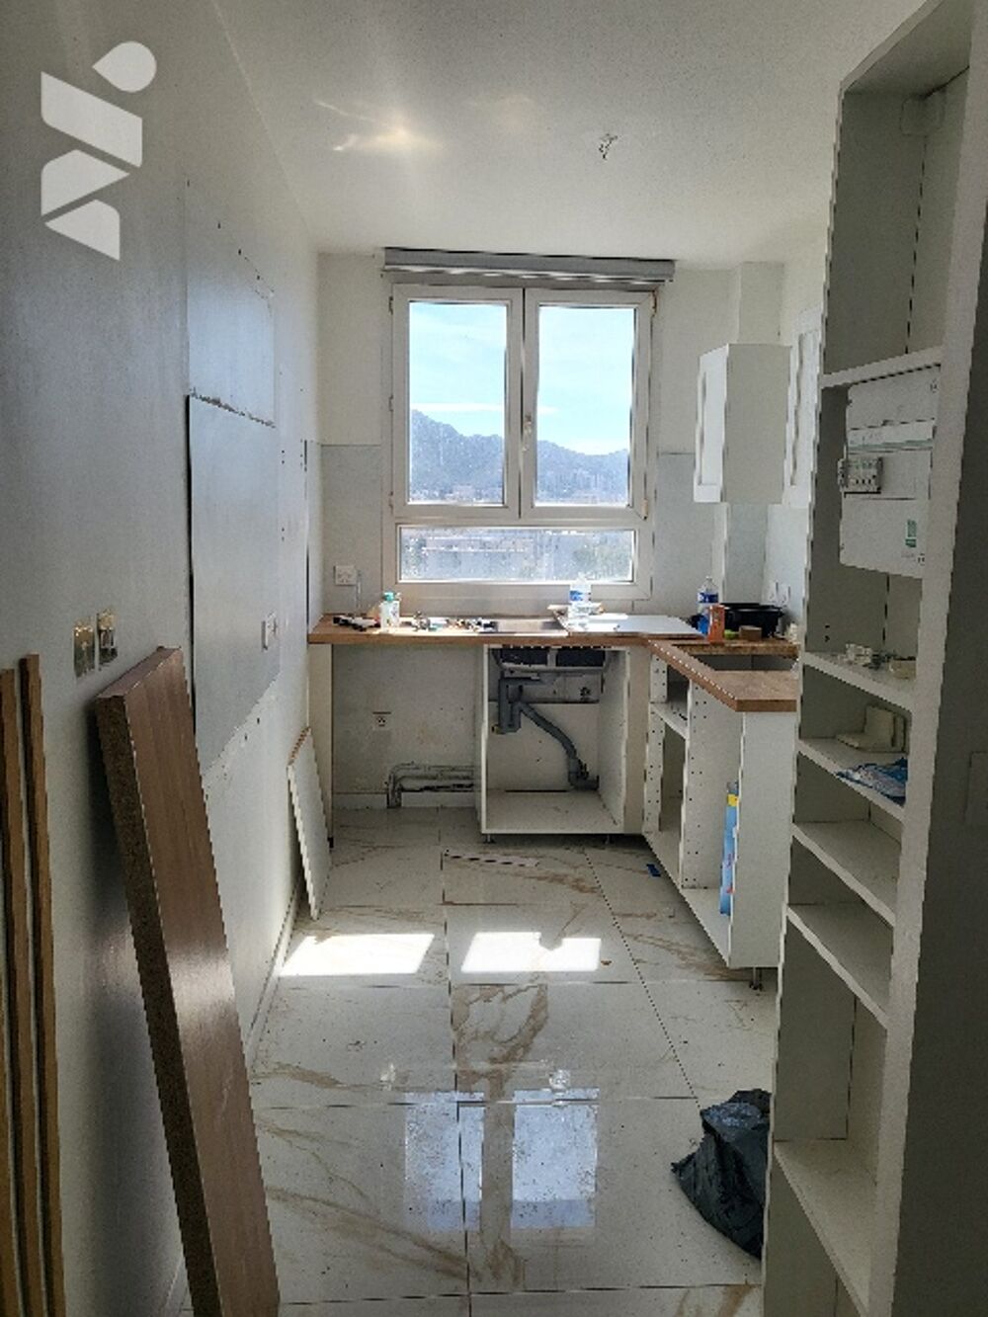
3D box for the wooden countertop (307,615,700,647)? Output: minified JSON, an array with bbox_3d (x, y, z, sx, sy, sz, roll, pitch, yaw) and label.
[{"bbox_3d":[0.067,-0.124,4.354,1.670,0.038,0.675,0,9,-4],"label":"wooden countertop"}]

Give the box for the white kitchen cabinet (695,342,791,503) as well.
[{"bbox_3d":[1.102,-0.965,4.157,0.390,0.611,0.405,0,9,-4],"label":"white kitchen cabinet"}]

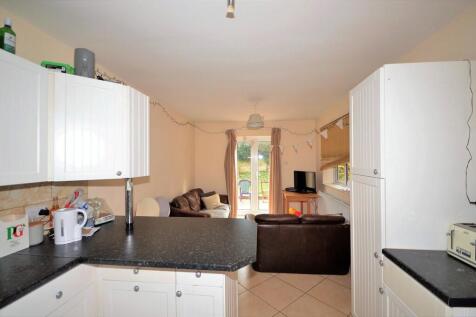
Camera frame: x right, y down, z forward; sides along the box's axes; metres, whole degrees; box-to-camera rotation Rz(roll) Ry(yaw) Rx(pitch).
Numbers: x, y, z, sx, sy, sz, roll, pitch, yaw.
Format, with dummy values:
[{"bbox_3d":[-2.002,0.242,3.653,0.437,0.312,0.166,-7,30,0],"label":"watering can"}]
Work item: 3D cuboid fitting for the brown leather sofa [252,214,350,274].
[{"bbox_3d":[0.855,1.120,3.020,1.320,0.770,0.850,0,0,2],"label":"brown leather sofa"}]

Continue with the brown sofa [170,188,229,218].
[{"bbox_3d":[-0.740,1.120,4.220,0.840,0.770,1.380,0,0,7],"label":"brown sofa"}]

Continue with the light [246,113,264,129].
[{"bbox_3d":[0.285,-0.610,3.240,0.270,0.230,0.270,0,0,0],"label":"light"}]

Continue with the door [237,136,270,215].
[{"bbox_3d":[0.424,0.470,4.930,1.050,2.020,0.090,0,0,7],"label":"door"}]

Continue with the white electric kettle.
[{"bbox_3d":[-1.175,0.467,1.405,0.195,0.225,0.148,0,0,-37],"label":"white electric kettle"}]

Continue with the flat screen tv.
[{"bbox_3d":[1.446,0.511,4.280,0.500,0.440,0.150,0,0,38],"label":"flat screen tv"}]

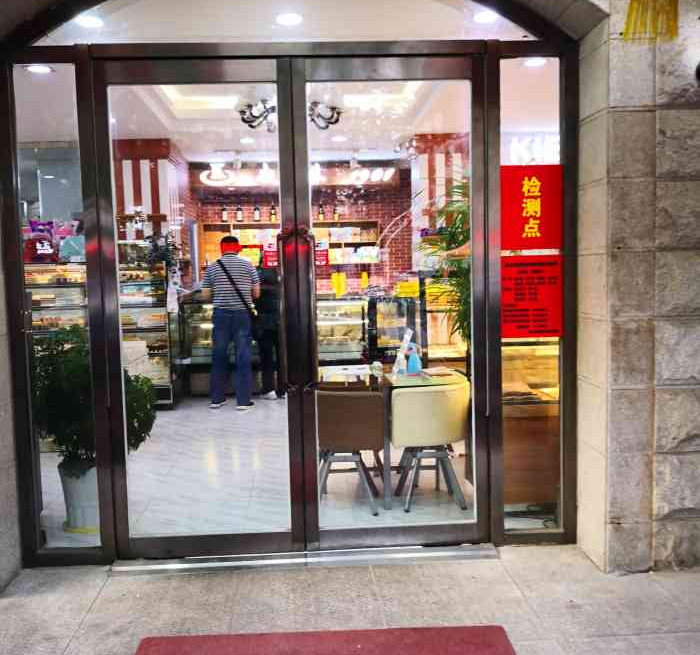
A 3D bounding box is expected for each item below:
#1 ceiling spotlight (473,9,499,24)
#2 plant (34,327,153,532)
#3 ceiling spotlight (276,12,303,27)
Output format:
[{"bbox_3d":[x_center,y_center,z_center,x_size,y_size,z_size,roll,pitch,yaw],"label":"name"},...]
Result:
[{"bbox_3d":[0.800,-1.837,4.299,0.150,0.050,0.150,-2,5,-2],"label":"ceiling spotlight"},{"bbox_3d":[-1.448,0.550,4.080,0.640,1.127,0.600,-2,5,-2],"label":"plant"},{"bbox_3d":[-0.355,-1.806,4.269,0.150,0.050,0.150,-2,5,-2],"label":"ceiling spotlight"}]

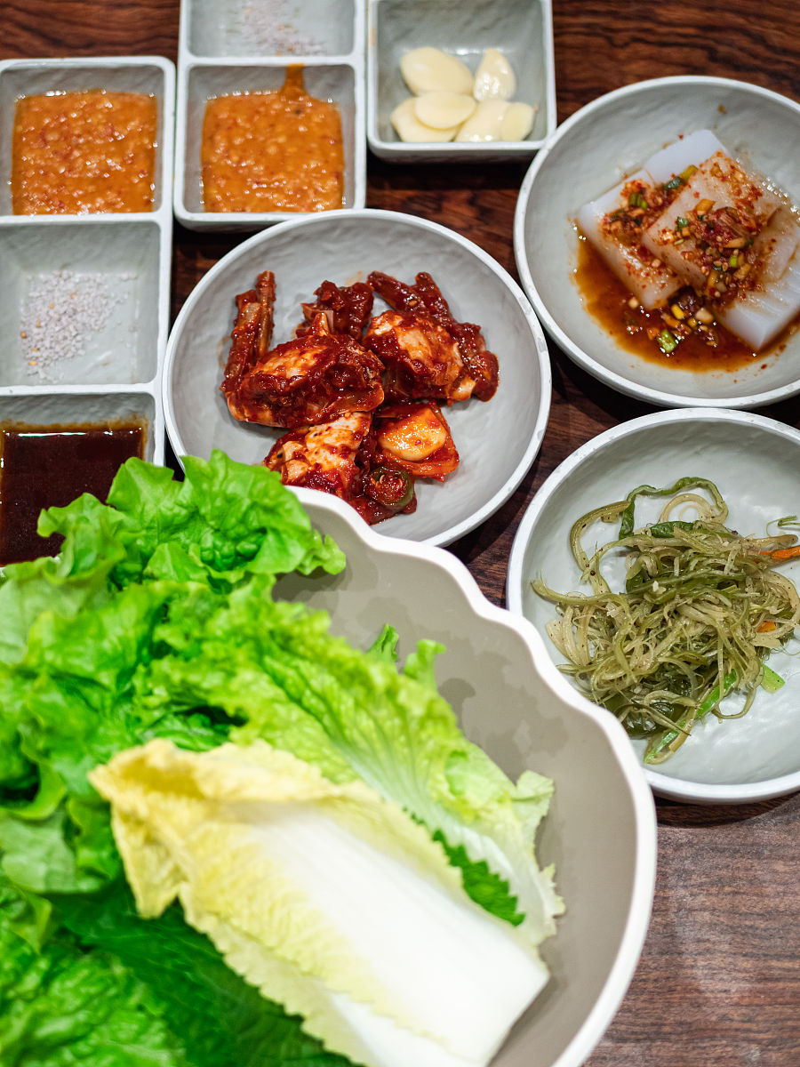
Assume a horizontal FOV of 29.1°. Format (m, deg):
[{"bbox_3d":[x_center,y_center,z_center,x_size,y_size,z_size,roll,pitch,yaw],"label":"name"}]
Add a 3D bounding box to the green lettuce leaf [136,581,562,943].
[{"bbox_3d":[-0.011,0.078,0.512,0.174,0.045,0.080,41,74,-18],"label":"green lettuce leaf"}]

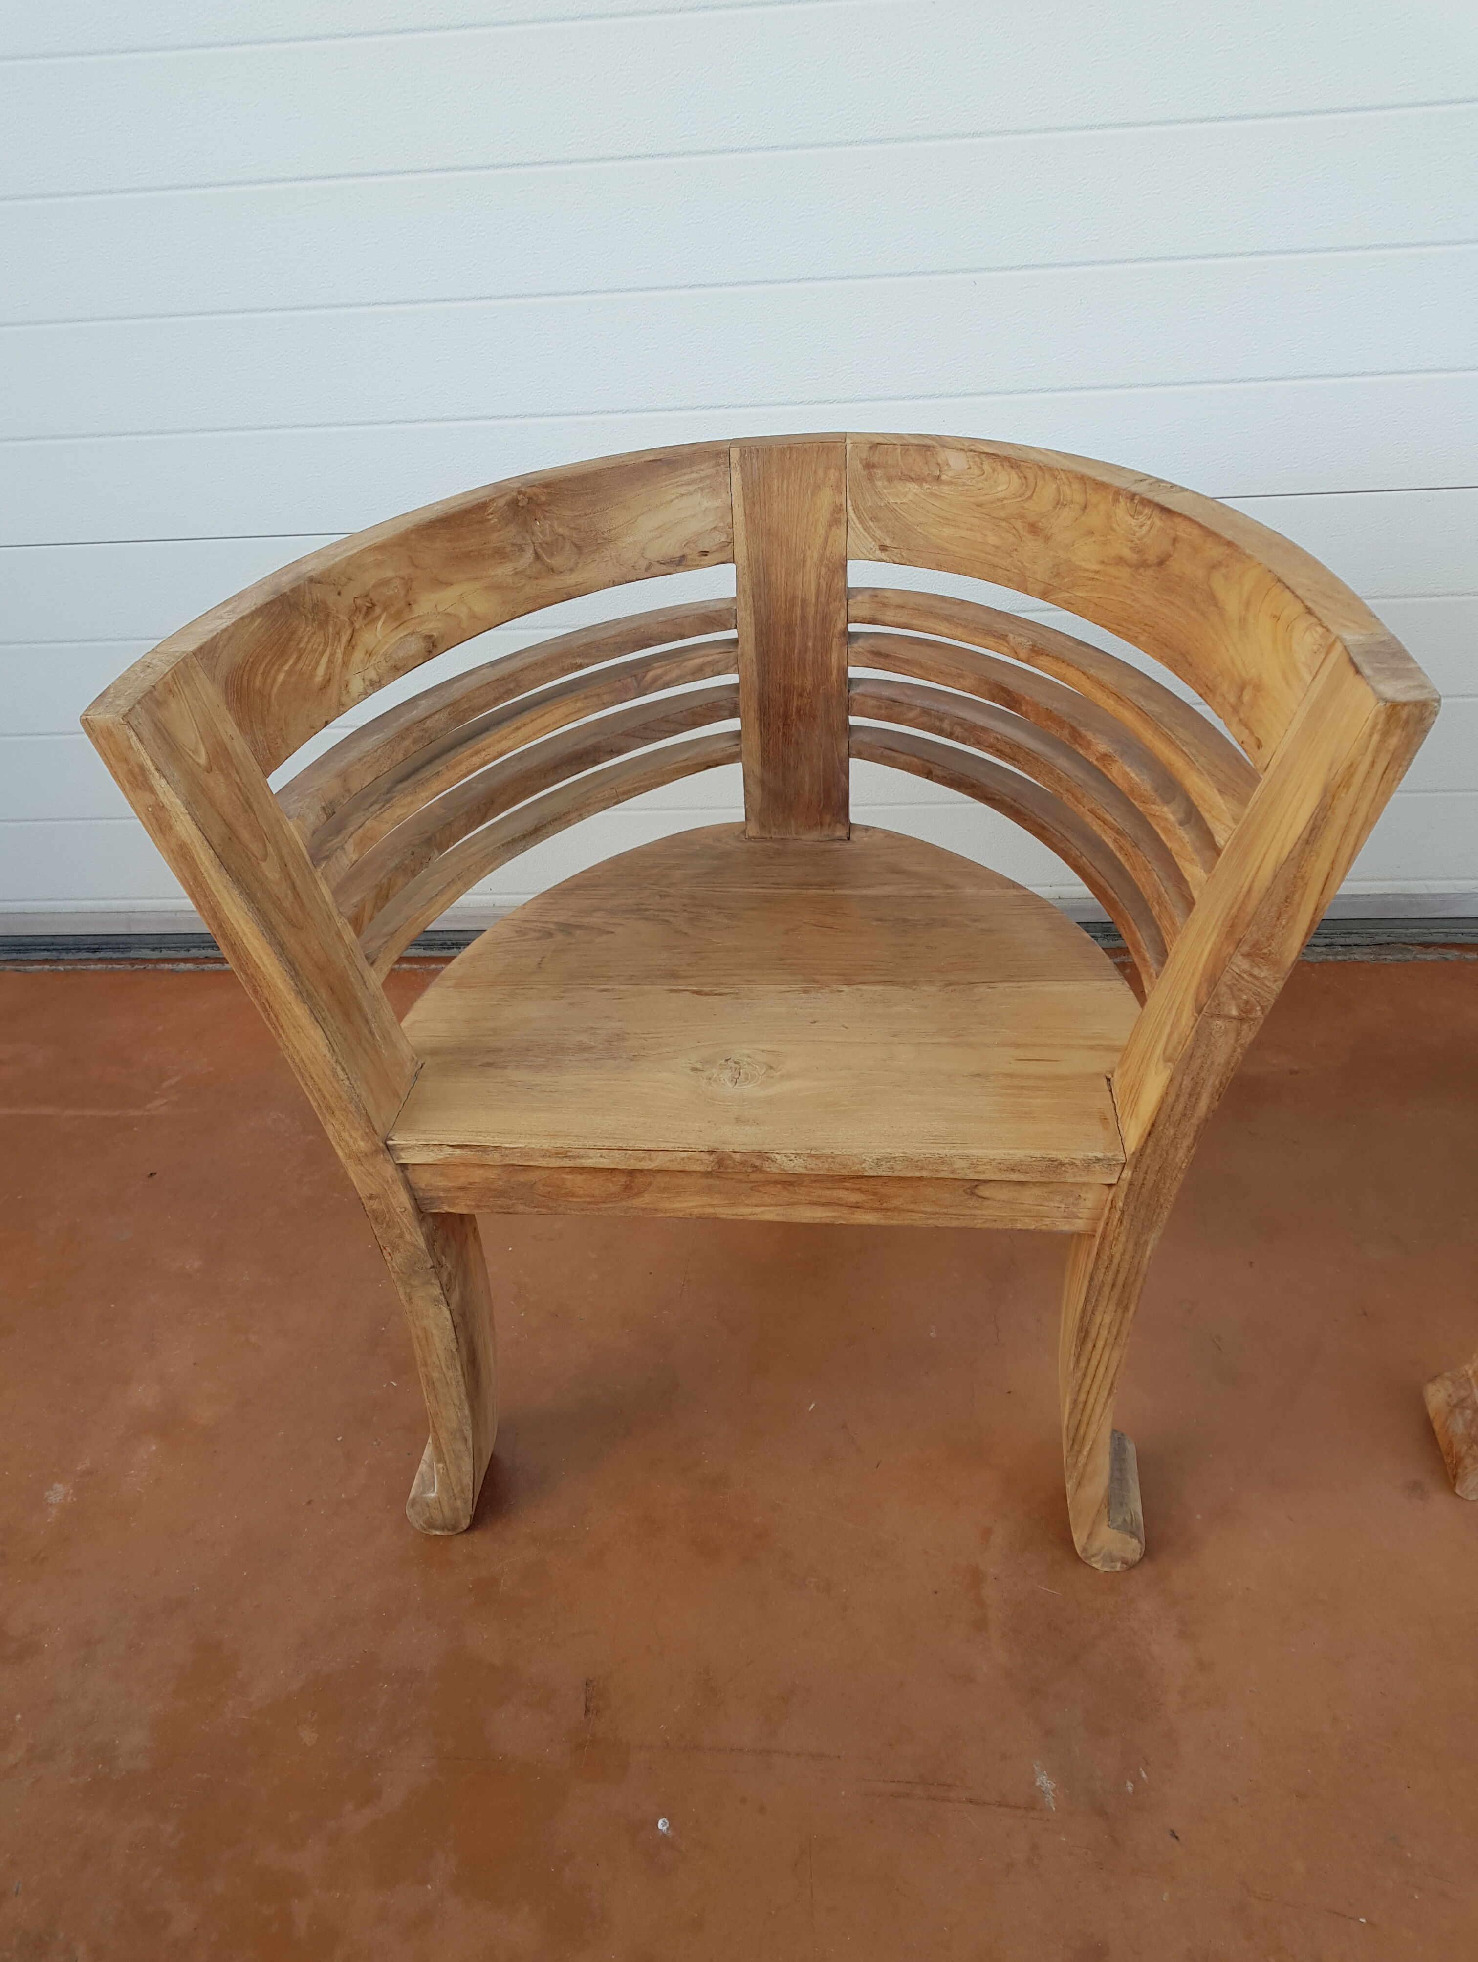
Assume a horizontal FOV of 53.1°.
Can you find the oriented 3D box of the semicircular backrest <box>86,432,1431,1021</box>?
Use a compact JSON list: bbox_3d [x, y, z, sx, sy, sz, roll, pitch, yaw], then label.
[{"bbox_3d":[0.029,-0.187,1.160,0.756,0.317,0.615,1,34,7],"label":"semicircular backrest"}]

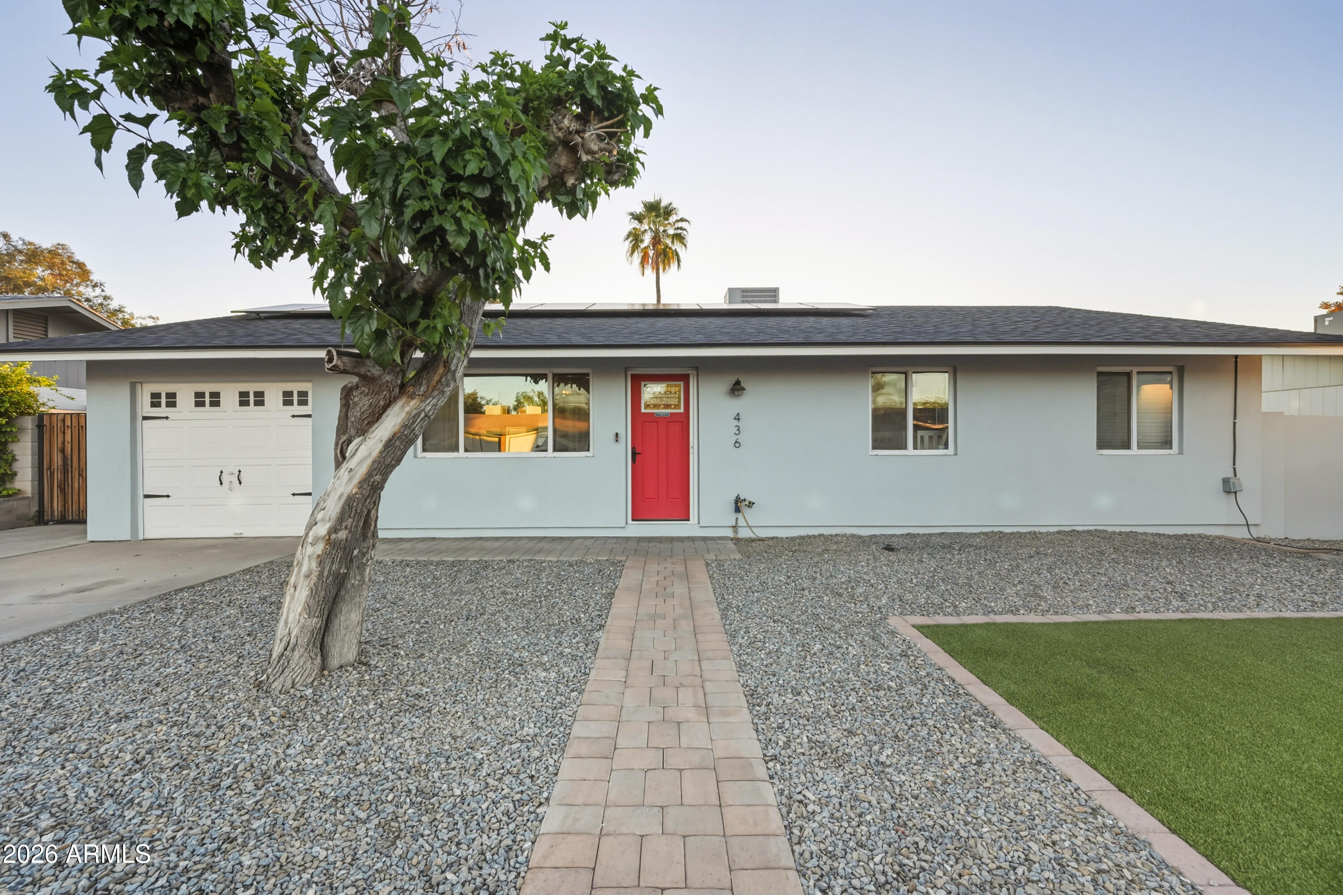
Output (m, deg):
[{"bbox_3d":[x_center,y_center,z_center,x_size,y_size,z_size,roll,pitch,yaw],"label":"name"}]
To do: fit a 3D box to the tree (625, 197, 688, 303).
[{"bbox_3d":[-0.850,-6.800,31.000,3.850,16.100,3.850,0,0,0],"label":"tree"}]

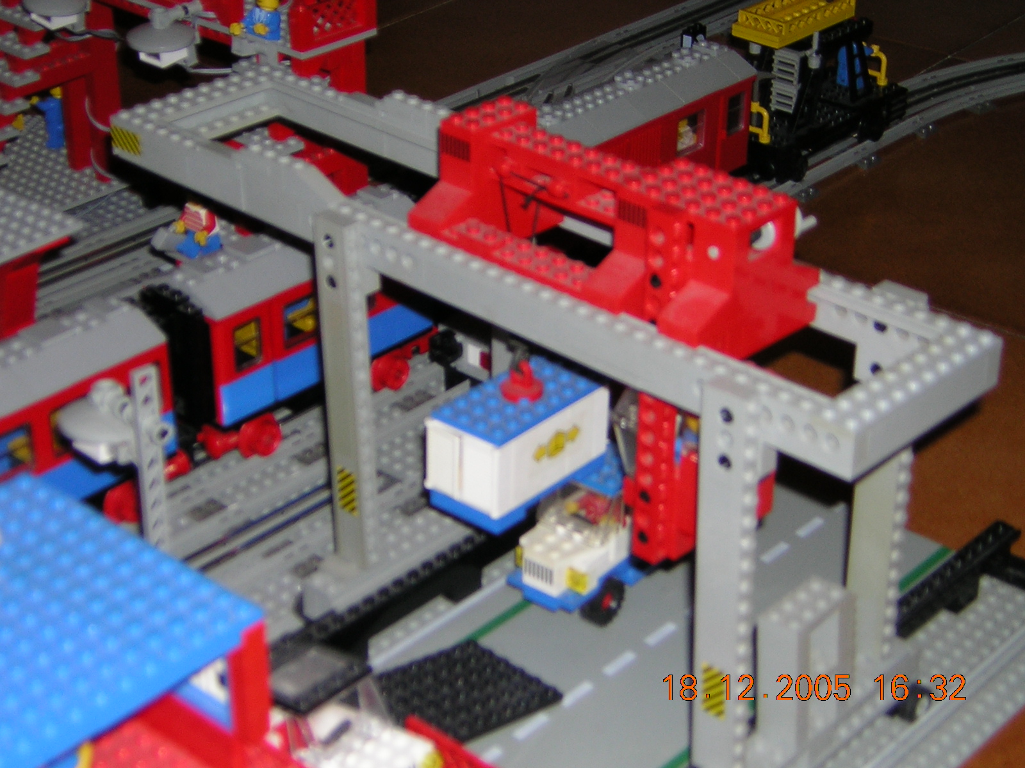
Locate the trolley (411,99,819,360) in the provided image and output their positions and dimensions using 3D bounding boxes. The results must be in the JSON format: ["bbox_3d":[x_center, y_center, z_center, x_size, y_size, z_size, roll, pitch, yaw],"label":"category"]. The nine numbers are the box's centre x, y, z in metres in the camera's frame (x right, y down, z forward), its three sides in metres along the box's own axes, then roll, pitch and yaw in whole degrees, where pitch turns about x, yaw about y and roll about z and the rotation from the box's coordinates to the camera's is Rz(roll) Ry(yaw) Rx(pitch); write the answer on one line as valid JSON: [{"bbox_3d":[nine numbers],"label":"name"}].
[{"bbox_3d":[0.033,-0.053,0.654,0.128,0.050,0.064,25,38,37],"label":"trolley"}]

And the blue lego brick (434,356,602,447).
[{"bbox_3d":[0.004,0.006,0.720,0.032,0.005,0.064,23,37,35],"label":"blue lego brick"}]

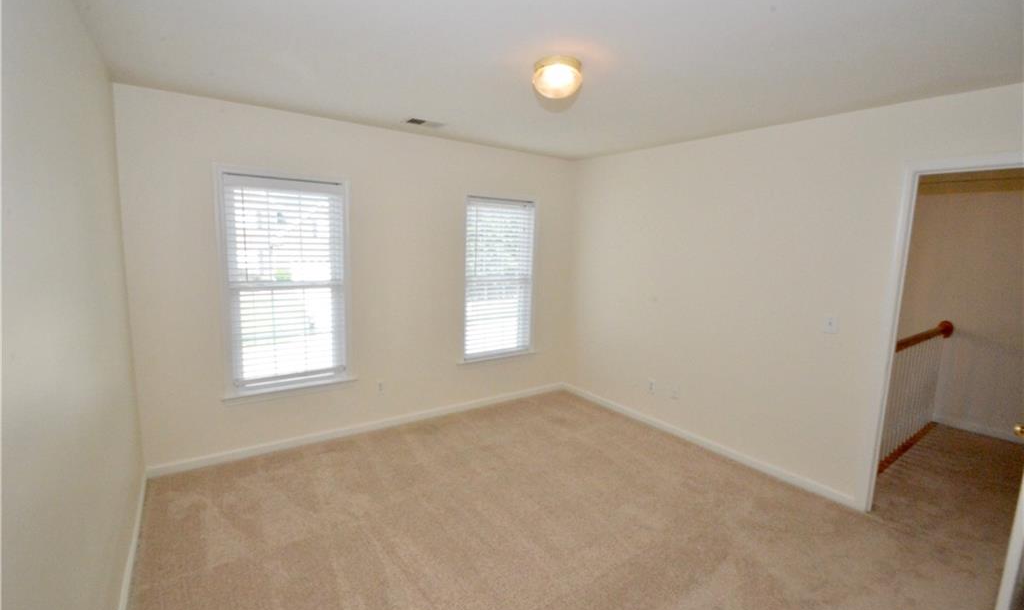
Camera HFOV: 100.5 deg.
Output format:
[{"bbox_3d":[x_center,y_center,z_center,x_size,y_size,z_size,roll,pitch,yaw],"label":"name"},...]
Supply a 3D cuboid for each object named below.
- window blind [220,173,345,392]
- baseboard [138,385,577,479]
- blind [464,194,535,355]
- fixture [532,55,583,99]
[{"bbox_3d":[-1.624,-0.141,3.126,0.795,1.515,0.100,-4,9,-36],"label":"window blind"},{"bbox_3d":[-0.888,1.005,3.804,3.620,0.080,0.018,-4,9,-36],"label":"baseboard"},{"bbox_3d":[-0.119,-0.254,4.133,0.760,1.500,0.055,-4,9,-36],"label":"blind"},{"bbox_3d":[0.225,-1.109,2.090,0.230,0.115,0.230,2,7,0],"label":"fixture"}]

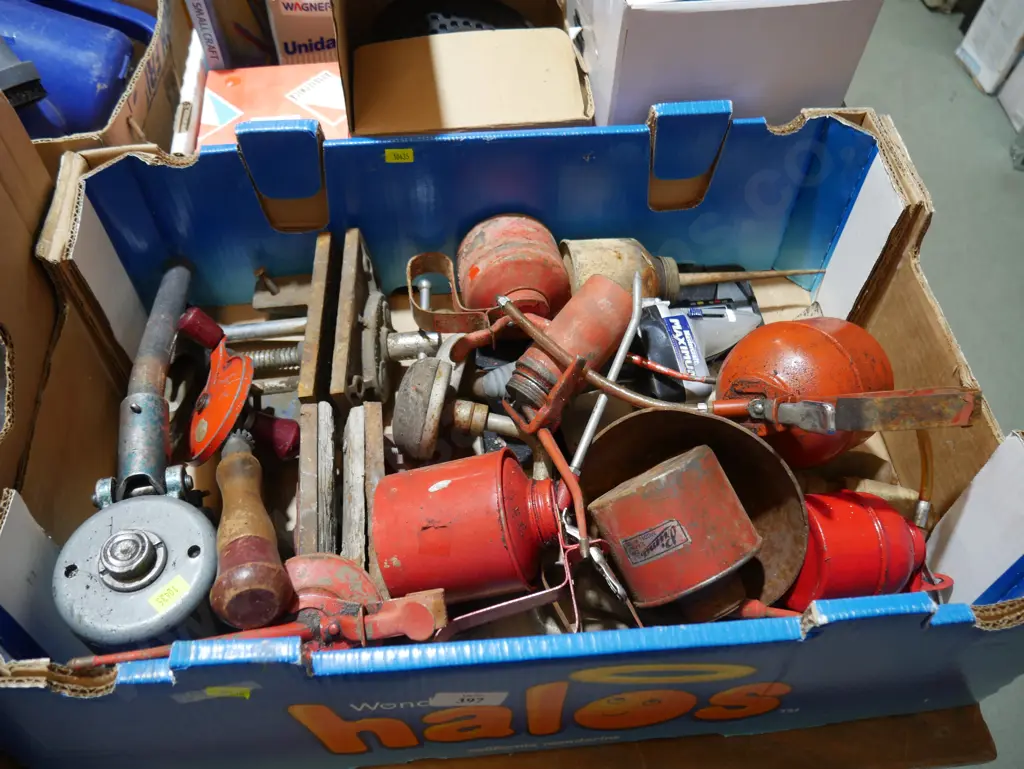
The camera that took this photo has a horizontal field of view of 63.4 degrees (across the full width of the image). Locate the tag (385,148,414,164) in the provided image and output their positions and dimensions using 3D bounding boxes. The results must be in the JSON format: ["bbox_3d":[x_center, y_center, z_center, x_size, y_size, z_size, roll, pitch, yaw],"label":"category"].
[{"bbox_3d":[-0.086,-0.176,0.637,0.021,0.013,0.001,-4,54,-4],"label":"tag"}]

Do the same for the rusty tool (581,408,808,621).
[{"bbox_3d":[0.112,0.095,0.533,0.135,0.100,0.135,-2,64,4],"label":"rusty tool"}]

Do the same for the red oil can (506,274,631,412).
[{"bbox_3d":[0.042,-0.032,0.610,0.049,0.049,0.116,42,69,1],"label":"red oil can"}]

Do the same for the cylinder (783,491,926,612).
[{"bbox_3d":[0.232,0.112,0.555,0.108,0.083,0.083,-1,79,8],"label":"cylinder"}]

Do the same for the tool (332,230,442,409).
[{"bbox_3d":[-0.095,-0.036,0.651,0.078,0.085,0.162,-3,55,-3],"label":"tool"}]

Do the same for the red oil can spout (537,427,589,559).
[{"bbox_3d":[0.035,0.068,0.530,0.018,0.011,0.091,-13,60,-10],"label":"red oil can spout"}]

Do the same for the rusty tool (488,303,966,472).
[{"bbox_3d":[0.157,0.002,0.578,0.305,0.128,0.112,5,93,5],"label":"rusty tool"}]

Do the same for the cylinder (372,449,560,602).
[{"bbox_3d":[-0.029,0.093,0.550,0.124,0.091,0.091,-13,91,13],"label":"cylinder"}]

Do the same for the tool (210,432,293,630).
[{"bbox_3d":[-0.172,0.084,0.534,0.046,0.046,0.158,-14,38,-11],"label":"tool"}]

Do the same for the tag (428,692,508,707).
[{"bbox_3d":[-0.023,0.170,0.446,0.040,0.024,0.001,4,52,-14],"label":"tag"}]

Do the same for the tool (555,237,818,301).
[{"bbox_3d":[0.156,-0.091,0.706,0.232,0.068,0.068,-4,55,-4],"label":"tool"}]

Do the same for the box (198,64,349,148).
[{"bbox_3d":[-0.211,-0.217,0.759,0.130,0.070,0.150,-4,54,-4],"label":"box"}]

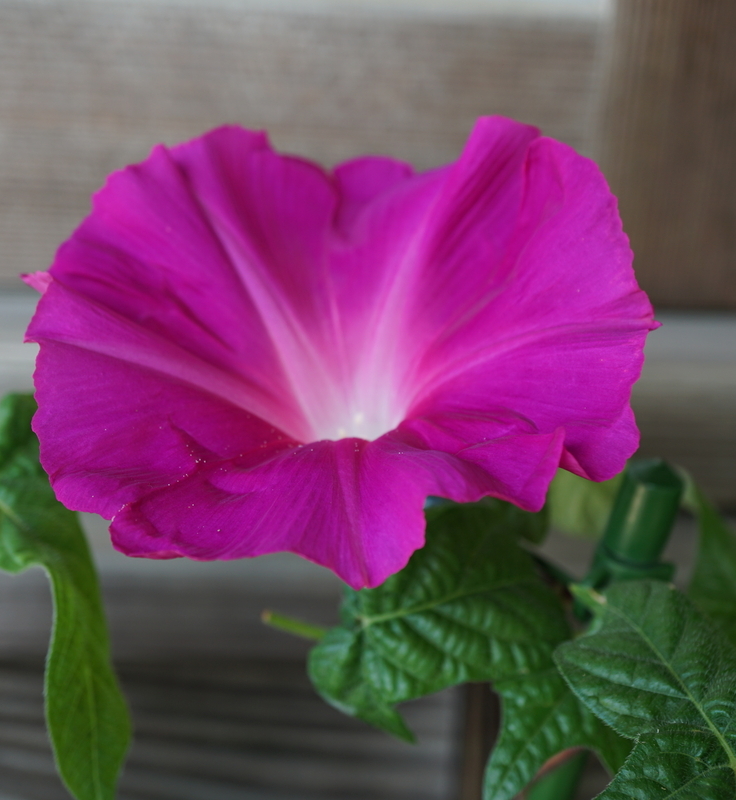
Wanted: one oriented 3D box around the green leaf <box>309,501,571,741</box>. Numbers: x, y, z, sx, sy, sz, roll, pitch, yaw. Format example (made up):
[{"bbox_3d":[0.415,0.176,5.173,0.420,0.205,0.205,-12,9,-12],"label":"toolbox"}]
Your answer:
[{"bbox_3d":[0.015,0.044,0.297,0.052,0.018,0.050,-13,61,-7],"label":"green leaf"}]

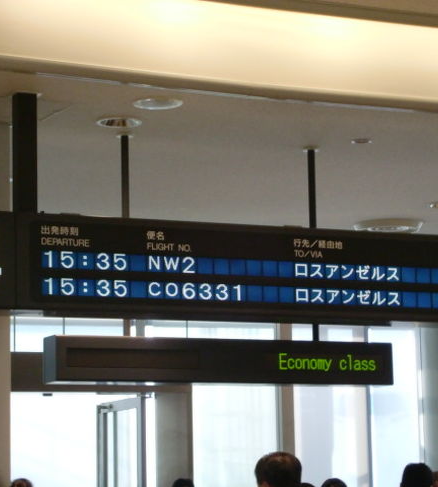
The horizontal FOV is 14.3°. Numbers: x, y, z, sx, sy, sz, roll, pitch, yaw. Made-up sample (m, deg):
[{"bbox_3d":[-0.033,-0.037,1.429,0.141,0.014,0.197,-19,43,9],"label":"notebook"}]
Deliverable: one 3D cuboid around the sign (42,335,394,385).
[{"bbox_3d":[0.032,0.656,9.600,2.032,0.240,0.187,3,-9,-25],"label":"sign"}]

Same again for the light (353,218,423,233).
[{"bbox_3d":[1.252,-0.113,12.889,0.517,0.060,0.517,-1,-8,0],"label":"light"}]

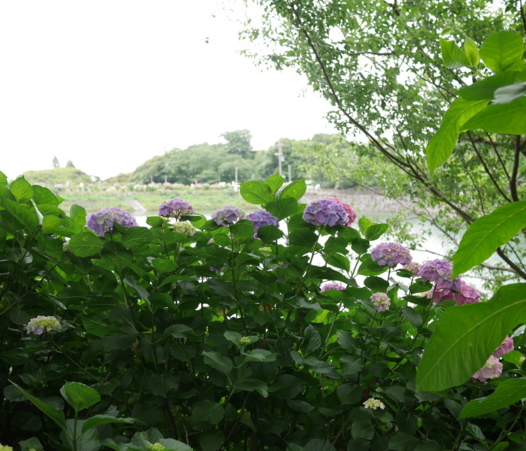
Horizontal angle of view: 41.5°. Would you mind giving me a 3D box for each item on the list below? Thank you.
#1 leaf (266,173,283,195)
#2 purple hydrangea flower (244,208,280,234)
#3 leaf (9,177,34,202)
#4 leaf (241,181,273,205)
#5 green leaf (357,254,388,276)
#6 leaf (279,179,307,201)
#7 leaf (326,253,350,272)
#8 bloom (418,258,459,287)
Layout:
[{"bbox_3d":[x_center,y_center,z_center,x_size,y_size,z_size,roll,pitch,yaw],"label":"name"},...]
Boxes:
[{"bbox_3d":[0.039,-0.134,2.260,0.062,0.072,0.045,0,3,0],"label":"leaf"},{"bbox_3d":[-0.002,-0.007,2.600,0.127,0.097,0.125,0,3,0],"label":"purple hydrangea flower"},{"bbox_3d":[-0.703,-0.103,2.020,0.070,0.079,0.045,0,3,0],"label":"leaf"},{"bbox_3d":[-0.019,-0.104,2.200,0.105,0.075,0.060,1,3,15],"label":"leaf"},{"bbox_3d":[0.365,0.133,2.300,0.101,0.073,0.060,-1,3,-10],"label":"green leaf"},{"bbox_3d":[0.097,-0.113,2.200,0.089,0.070,0.060,-1,3,-15],"label":"leaf"},{"bbox_3d":[0.265,0.134,2.450,0.088,0.078,0.050,0,3,0],"label":"leaf"},{"bbox_3d":[0.597,0.162,2.350,0.144,0.097,0.145,0,3,0],"label":"bloom"}]

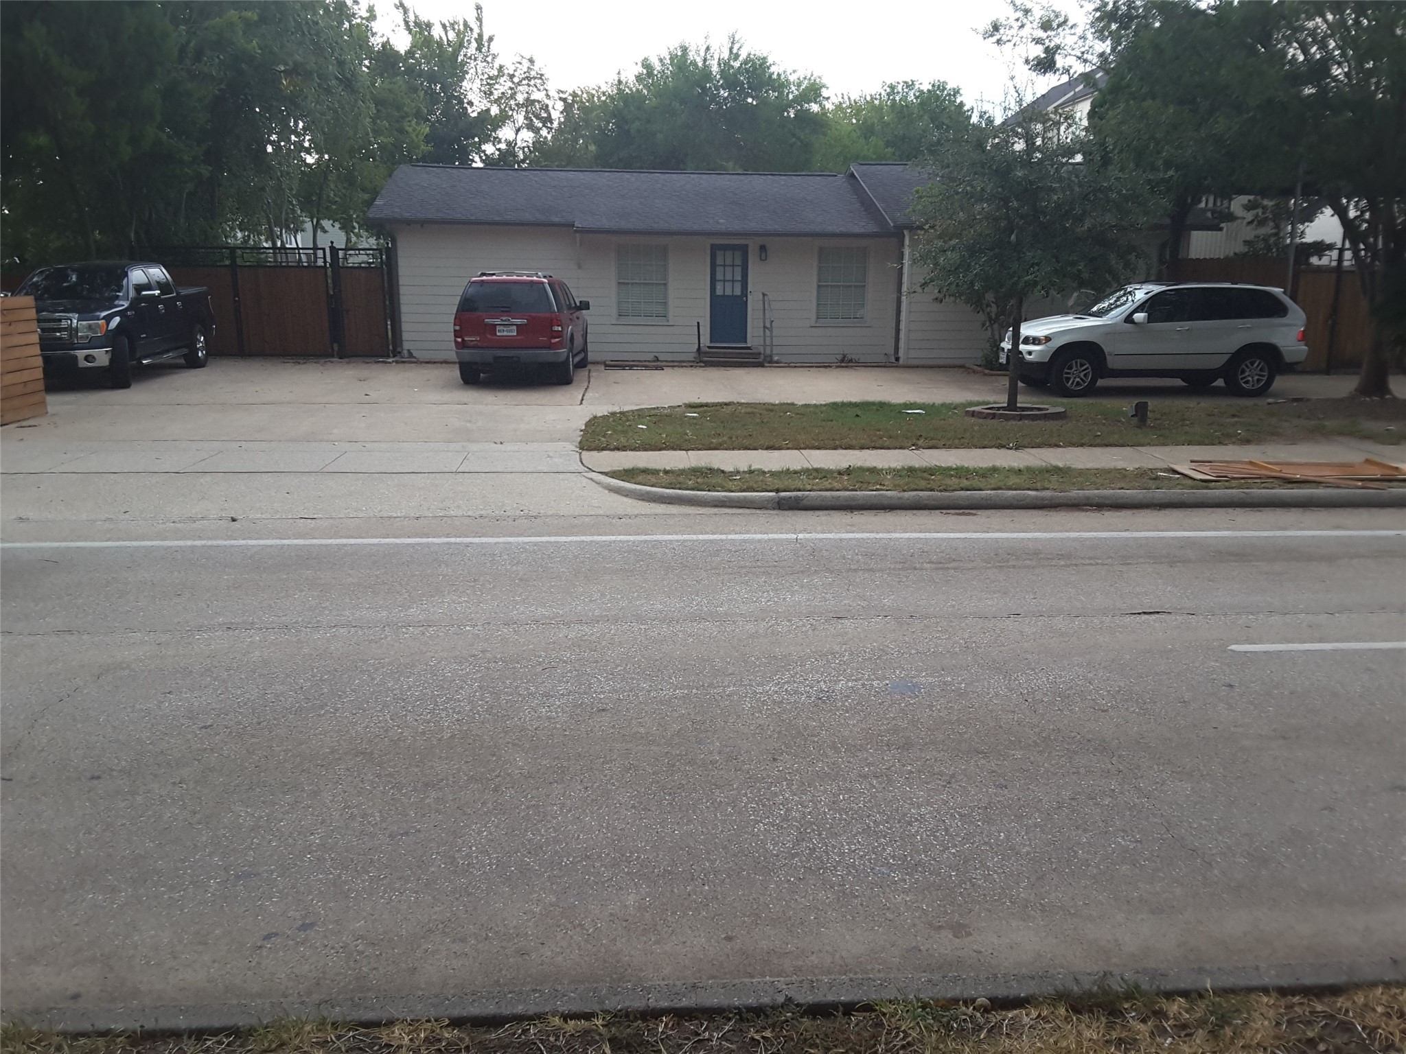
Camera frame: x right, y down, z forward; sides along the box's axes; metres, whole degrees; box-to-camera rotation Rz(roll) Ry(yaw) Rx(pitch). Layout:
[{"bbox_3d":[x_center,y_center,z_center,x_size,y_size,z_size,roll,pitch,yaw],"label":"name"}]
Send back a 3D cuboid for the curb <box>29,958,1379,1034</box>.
[{"bbox_3d":[0.086,1.490,3.826,4.276,0.150,0.160,-1,12,-4],"label":"curb"}]

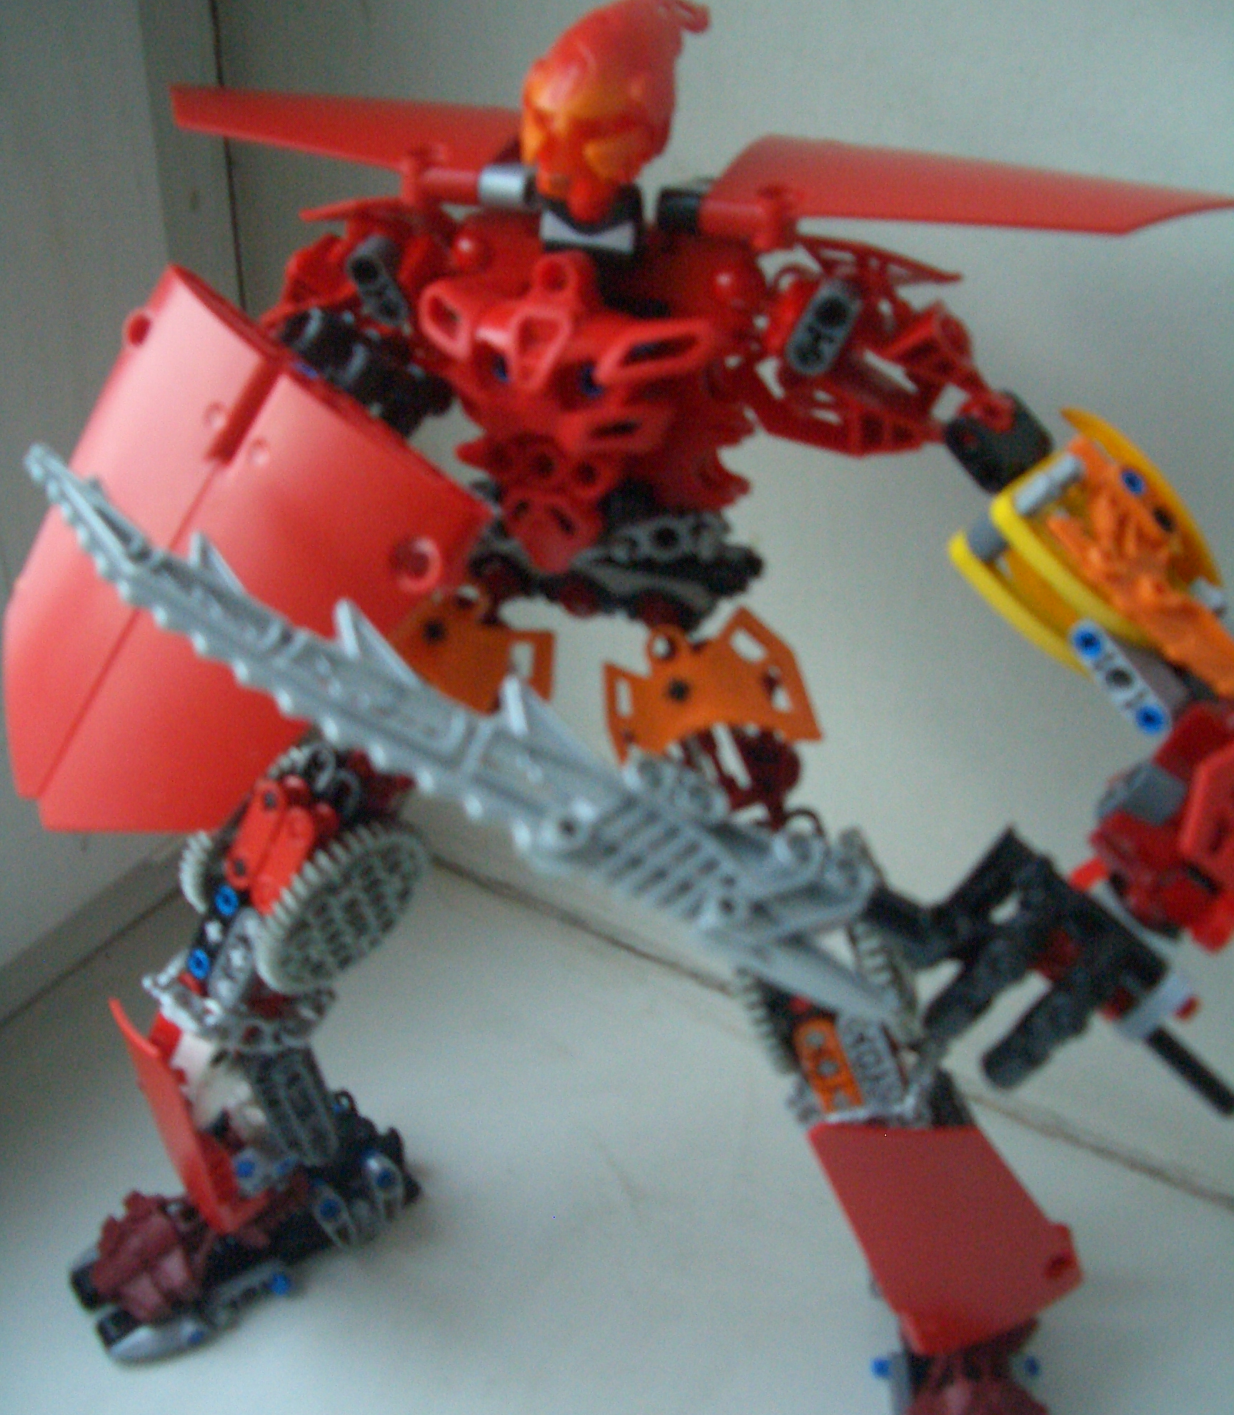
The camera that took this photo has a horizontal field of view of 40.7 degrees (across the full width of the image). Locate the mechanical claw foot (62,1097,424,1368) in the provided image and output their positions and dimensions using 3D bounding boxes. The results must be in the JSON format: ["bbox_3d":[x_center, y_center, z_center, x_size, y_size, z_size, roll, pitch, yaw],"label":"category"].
[{"bbox_3d":[-0.079,0.105,0.351,0.073,0.026,0.030,-19,38,-27],"label":"mechanical claw foot"}]

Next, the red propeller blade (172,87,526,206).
[{"bbox_3d":[-0.056,-0.109,0.319,0.086,0.011,0.028,16,48,26],"label":"red propeller blade"}]

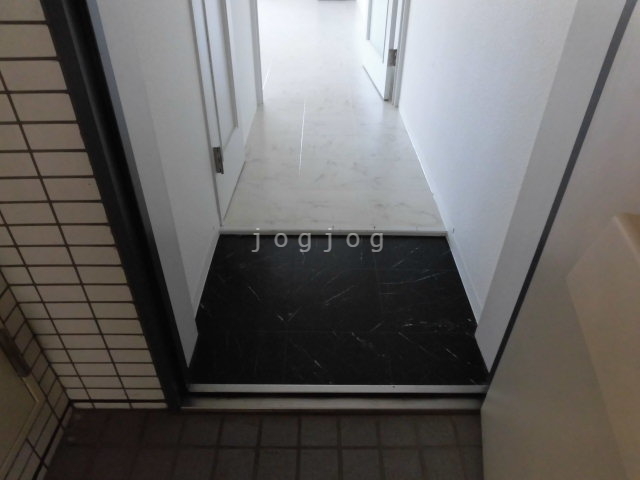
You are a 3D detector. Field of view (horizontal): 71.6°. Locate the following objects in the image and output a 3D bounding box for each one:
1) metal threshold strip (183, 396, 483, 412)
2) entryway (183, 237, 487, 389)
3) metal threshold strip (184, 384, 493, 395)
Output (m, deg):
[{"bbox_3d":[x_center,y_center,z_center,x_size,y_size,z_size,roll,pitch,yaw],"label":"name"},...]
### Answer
[{"bbox_3d":[0.043,0.442,1.186,0.813,0.016,0.034,0,35,0],"label":"metal threshold strip"},{"bbox_3d":[0.051,0.195,1.486,0.890,0.030,0.730,0,36,0],"label":"entryway"},{"bbox_3d":[0.053,0.407,1.200,0.821,0.014,0.028,0,35,0],"label":"metal threshold strip"}]

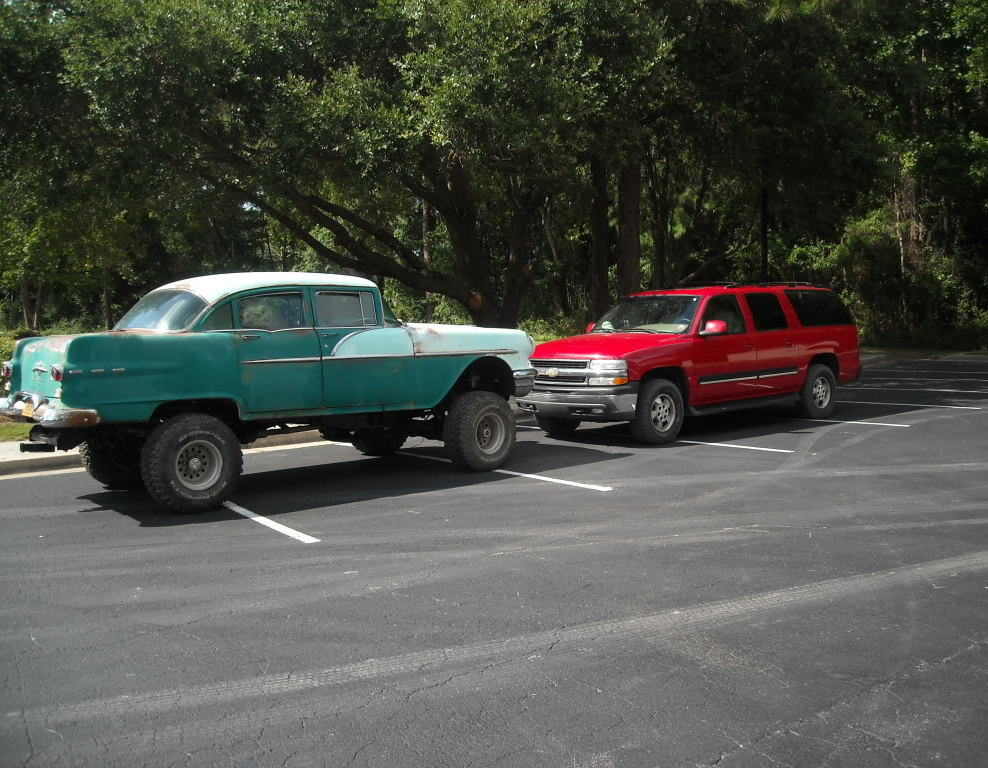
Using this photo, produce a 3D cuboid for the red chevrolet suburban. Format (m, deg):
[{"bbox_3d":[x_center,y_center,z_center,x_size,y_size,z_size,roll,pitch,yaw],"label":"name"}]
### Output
[{"bbox_3d":[2.853,-0.387,14.403,5.560,1.910,2.040,-5,5,-39],"label":"red chevrolet suburban"}]

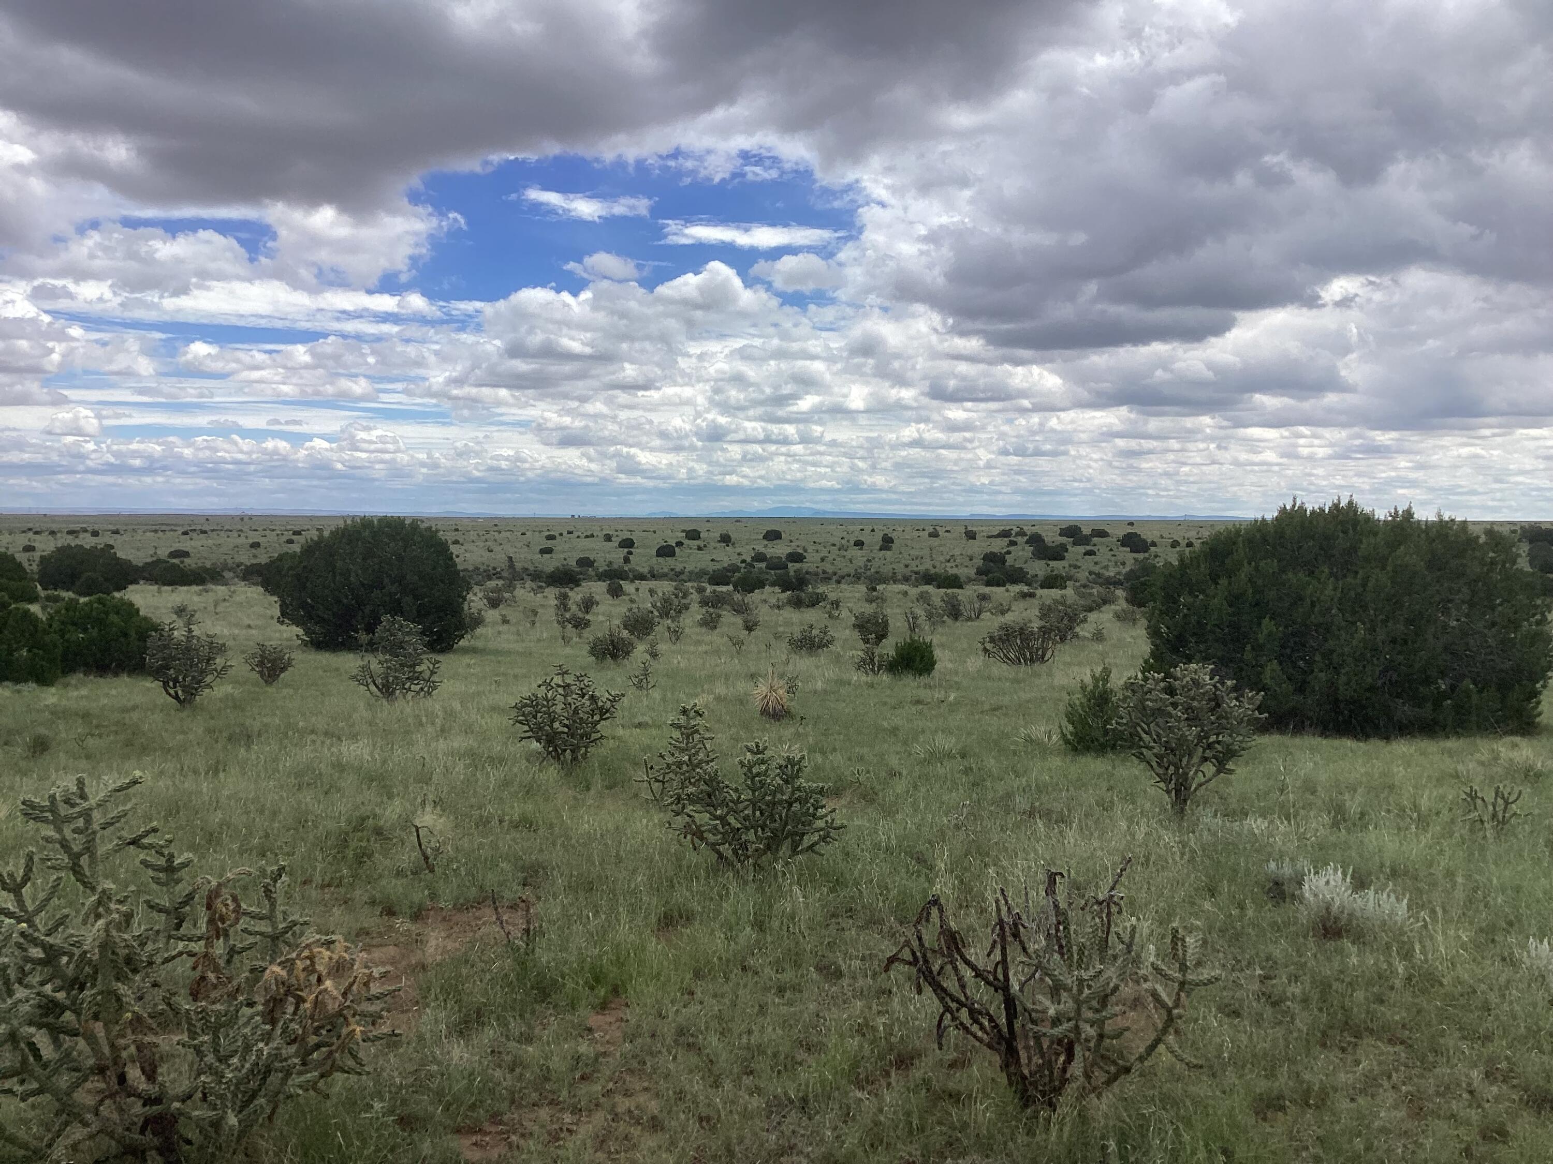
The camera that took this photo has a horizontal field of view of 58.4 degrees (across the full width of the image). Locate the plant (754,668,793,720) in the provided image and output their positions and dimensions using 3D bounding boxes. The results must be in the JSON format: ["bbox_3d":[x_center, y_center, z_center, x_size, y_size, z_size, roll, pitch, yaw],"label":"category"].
[{"bbox_3d":[-0.027,0.972,12.182,0.361,0.468,0.361,0,3,0],"label":"plant"}]

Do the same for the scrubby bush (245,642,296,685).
[{"bbox_3d":[-5.111,0.824,14.000,0.513,0.440,0.487,0,3,0],"label":"scrubby bush"}]

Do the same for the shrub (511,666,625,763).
[{"bbox_3d":[-1.467,0.927,9.746,0.799,0.689,0.719,0,3,-9],"label":"shrub"}]

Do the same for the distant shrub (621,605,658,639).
[{"bbox_3d":[-2.201,0.630,22.231,0.582,0.543,0.524,0,3,-6],"label":"distant shrub"}]

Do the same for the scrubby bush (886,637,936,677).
[{"bbox_3d":[1.472,0.822,15.200,0.544,0.438,0.516,0,3,0],"label":"scrubby bush"}]

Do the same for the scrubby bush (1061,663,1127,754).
[{"bbox_3d":[2.397,0.957,10.447,0.538,0.665,0.511,1,3,13],"label":"scrubby bush"}]

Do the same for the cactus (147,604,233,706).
[{"bbox_3d":[-5.425,0.682,12.821,0.794,0.951,0.715,-1,3,-23],"label":"cactus"}]

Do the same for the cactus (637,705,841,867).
[{"bbox_3d":[-0.166,0.957,6.550,0.943,0.743,0.754,0,3,0],"label":"cactus"}]

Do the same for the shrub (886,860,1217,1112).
[{"bbox_3d":[0.762,1.117,3.850,0.917,0.678,0.779,0,3,0],"label":"shrub"}]

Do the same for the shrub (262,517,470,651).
[{"bbox_3d":[-5.602,0.033,19.000,2.834,1.840,2.693,0,3,0],"label":"shrub"}]

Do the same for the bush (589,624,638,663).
[{"bbox_3d":[-1.924,0.730,16.400,0.572,0.472,0.544,0,3,0],"label":"bush"}]

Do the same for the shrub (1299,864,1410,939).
[{"bbox_3d":[2.284,1.262,5.500,0.437,0.293,0.349,0,3,0],"label":"shrub"}]

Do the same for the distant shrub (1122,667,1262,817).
[{"bbox_3d":[2.402,0.908,8.038,0.842,0.870,0.757,1,3,17],"label":"distant shrub"}]

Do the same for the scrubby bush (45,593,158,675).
[{"bbox_3d":[-7.898,0.608,16.210,1.358,0.947,1.290,-1,3,-26],"label":"scrubby bush"}]

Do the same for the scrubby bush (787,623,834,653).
[{"bbox_3d":[0.484,0.782,19.482,0.680,0.425,0.578,0,3,1],"label":"scrubby bush"}]

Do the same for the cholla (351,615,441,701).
[{"bbox_3d":[-3.684,0.740,13.469,0.870,0.834,0.783,0,3,-15],"label":"cholla"}]

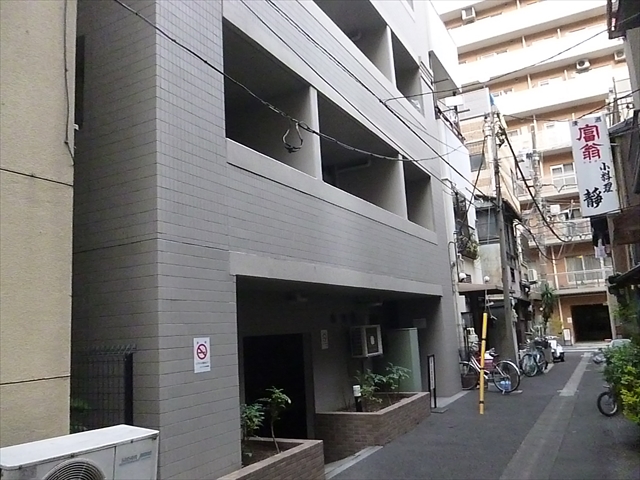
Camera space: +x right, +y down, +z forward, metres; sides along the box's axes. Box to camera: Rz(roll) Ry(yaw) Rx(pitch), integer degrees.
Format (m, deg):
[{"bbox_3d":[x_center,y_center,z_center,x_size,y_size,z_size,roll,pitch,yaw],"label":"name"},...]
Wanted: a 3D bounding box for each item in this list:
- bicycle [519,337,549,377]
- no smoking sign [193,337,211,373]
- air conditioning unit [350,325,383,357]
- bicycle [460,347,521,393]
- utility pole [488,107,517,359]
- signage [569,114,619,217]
[{"bbox_3d":[6.024,3.265,14.505,0.560,1.000,1.700,-13,-14,43],"label":"bicycle"},{"bbox_3d":[-1.038,1.019,4.578,0.020,0.302,0.210,-9,-11,28],"label":"no smoking sign"},{"bbox_3d":[0.885,1.897,9.715,0.290,0.540,0.750,-9,-11,28],"label":"air conditioning unit"},{"bbox_3d":[3.715,2.926,11.756,0.560,1.000,1.750,4,-13,-37],"label":"bicycle"},{"bbox_3d":[4.591,0.033,12.965,0.260,6.999,0.260,-9,-11,28],"label":"utility pole"},{"bbox_3d":[4.926,-1.329,9.310,0.556,1.745,0.180,-8,-11,22],"label":"signage"}]

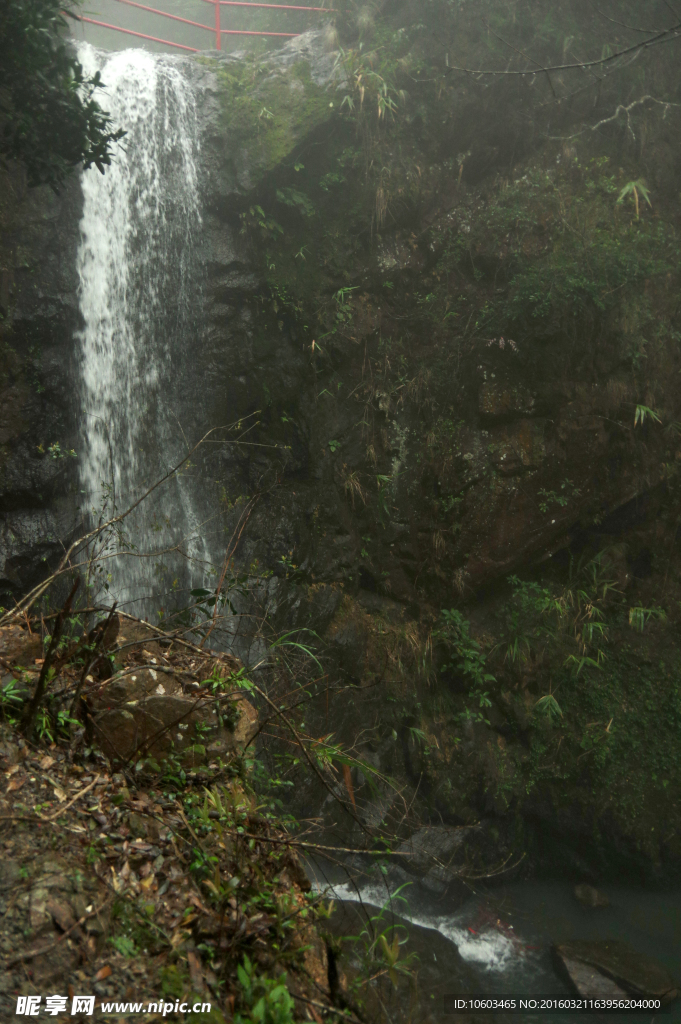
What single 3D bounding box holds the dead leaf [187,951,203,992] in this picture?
[{"bbox_3d":[-0.455,1.437,2.400,0.034,0.020,0.143,-1,22,-22],"label":"dead leaf"}]

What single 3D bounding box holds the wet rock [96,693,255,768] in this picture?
[{"bbox_3d":[-0.934,1.213,4.320,0.850,0.350,0.450,0,3,-9],"label":"wet rock"}]

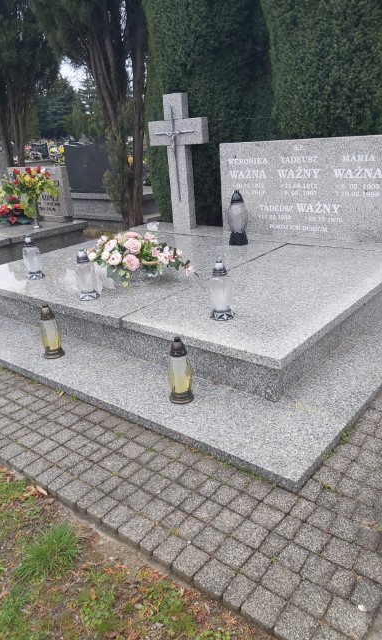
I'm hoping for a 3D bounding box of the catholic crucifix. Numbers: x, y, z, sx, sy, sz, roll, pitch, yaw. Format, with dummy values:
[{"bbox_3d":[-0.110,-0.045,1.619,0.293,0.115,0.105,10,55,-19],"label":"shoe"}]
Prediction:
[{"bbox_3d":[-0.105,-1.651,5.092,0.713,1.343,0.104,13,27,37],"label":"catholic crucifix"}]

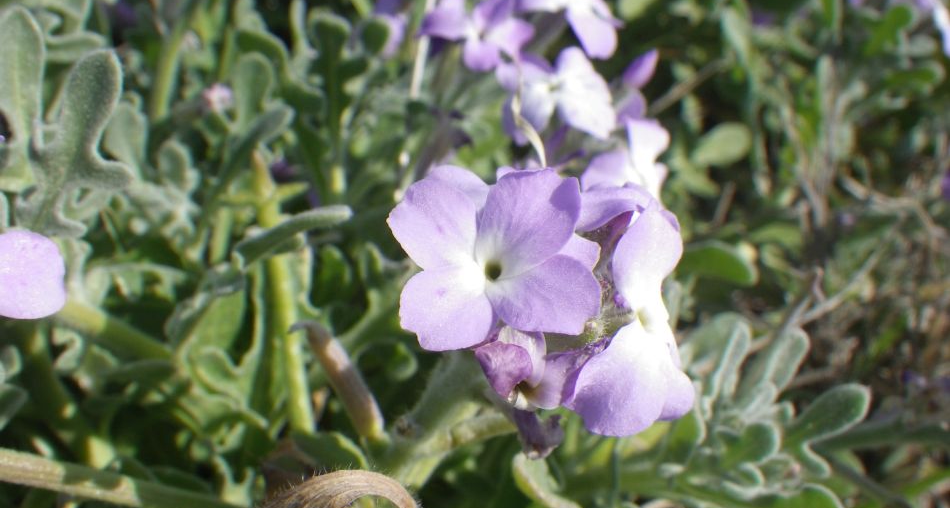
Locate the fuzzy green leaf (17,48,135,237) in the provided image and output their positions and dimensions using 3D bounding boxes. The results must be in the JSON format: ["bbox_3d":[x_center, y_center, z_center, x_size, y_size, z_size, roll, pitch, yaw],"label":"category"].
[{"bbox_3d":[-0.087,-0.024,0.187,0.024,0.040,0.011,4,12,-13],"label":"fuzzy green leaf"}]

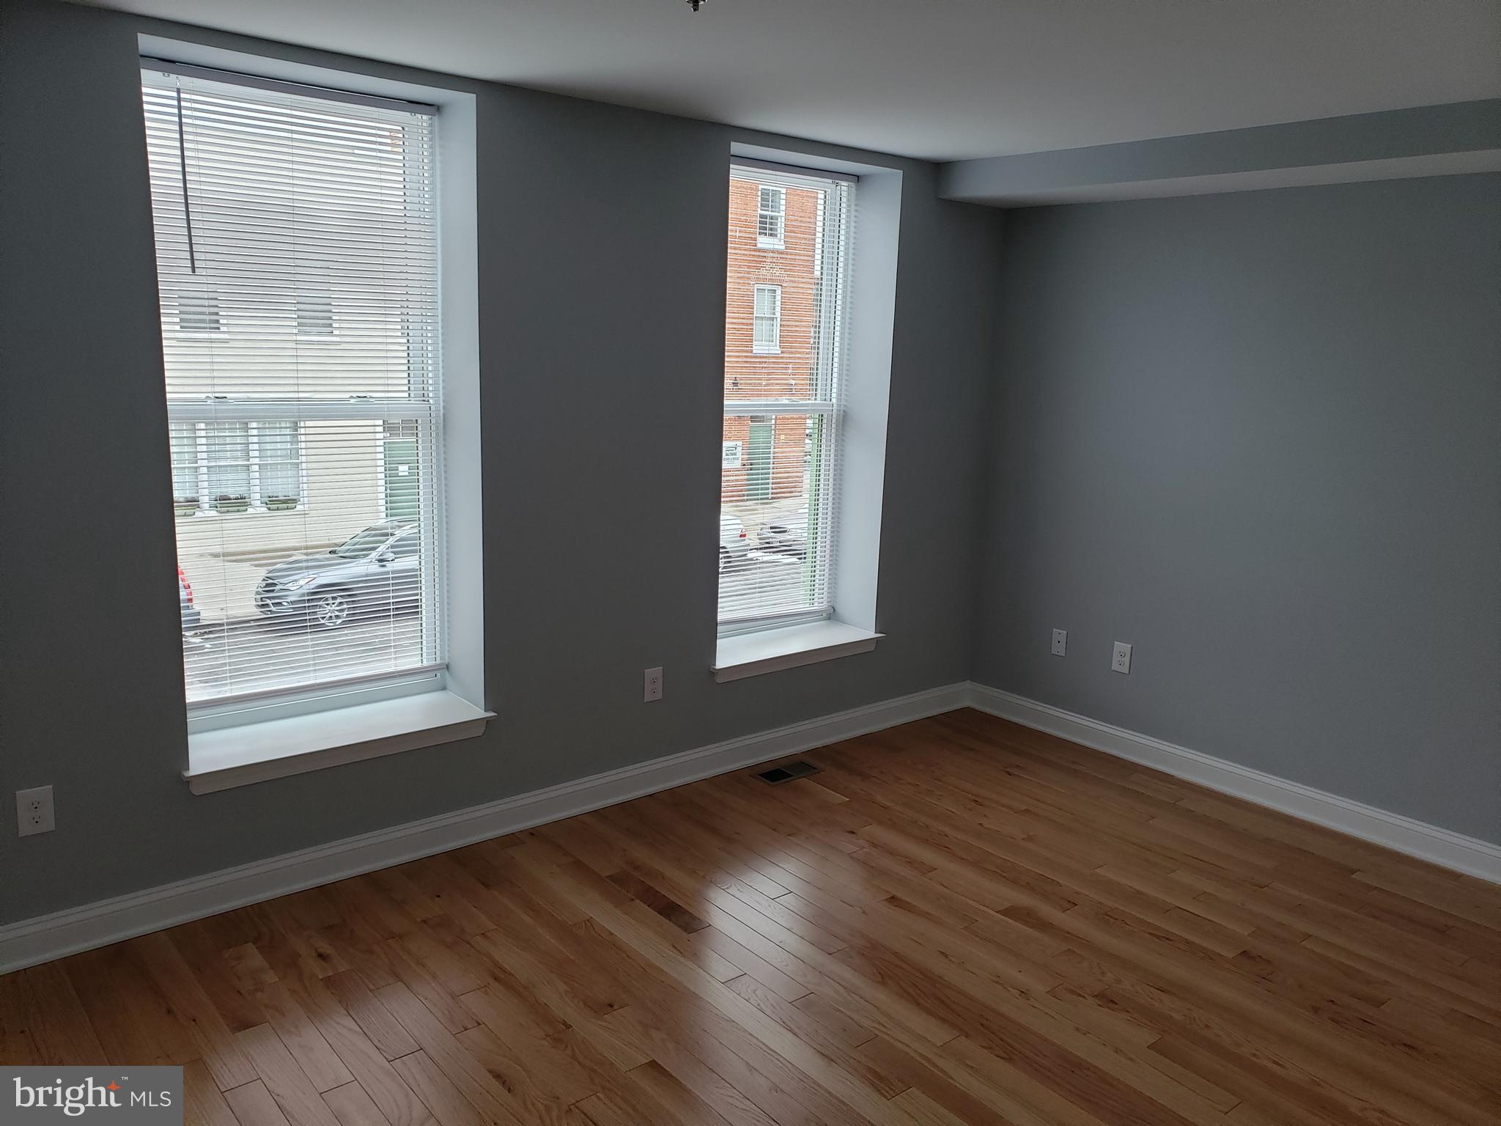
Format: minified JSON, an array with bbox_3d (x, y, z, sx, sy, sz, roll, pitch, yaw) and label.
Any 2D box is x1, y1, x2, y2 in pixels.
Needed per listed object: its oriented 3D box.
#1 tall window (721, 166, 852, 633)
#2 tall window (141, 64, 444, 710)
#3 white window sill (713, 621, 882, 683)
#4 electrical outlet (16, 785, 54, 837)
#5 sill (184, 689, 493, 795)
[{"bbox_3d":[0.071,-0.655,4.643,0.877,1.884,0.040,-7,14,-39],"label":"tall window"},{"bbox_3d":[-1.392,-0.470,3.496,0.902,1.907,0.095,-7,14,-39],"label":"tall window"},{"bbox_3d":[0.119,0.367,4.720,0.945,0.067,0.336,-7,14,-39],"label":"white window sill"},{"bbox_3d":[-1.859,0.647,2.935,0.079,0.123,0.008,-7,14,-39],"label":"electrical outlet"},{"bbox_3d":[-1.308,0.552,3.544,0.952,0.067,0.340,-7,14,-39],"label":"sill"}]

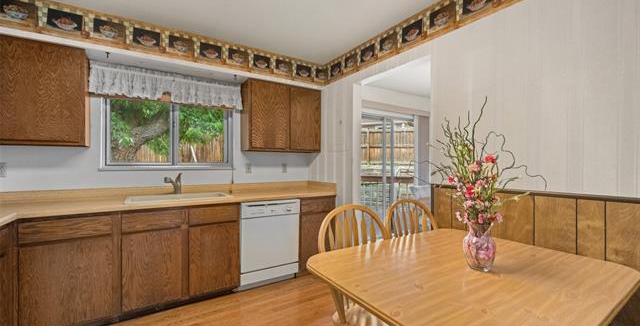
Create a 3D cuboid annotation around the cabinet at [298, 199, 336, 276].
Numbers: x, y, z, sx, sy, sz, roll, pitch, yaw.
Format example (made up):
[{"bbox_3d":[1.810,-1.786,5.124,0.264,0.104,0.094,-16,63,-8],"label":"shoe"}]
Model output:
[{"bbox_3d":[-0.175,0.748,3.156,0.450,0.744,0.595,0,0,-34],"label":"cabinet"}]

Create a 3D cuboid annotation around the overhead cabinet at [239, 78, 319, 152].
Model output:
[{"bbox_3d":[-0.455,-0.496,3.161,0.900,0.751,0.310,0,0,-34],"label":"overhead cabinet"}]

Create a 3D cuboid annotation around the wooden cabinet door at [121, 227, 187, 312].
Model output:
[{"bbox_3d":[-1.282,0.795,2.063,0.413,0.617,0.025,0,0,-34],"label":"wooden cabinet door"}]

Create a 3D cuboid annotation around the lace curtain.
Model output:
[{"bbox_3d":[-1.402,-0.731,2.602,1.295,0.287,0.070,0,0,-34],"label":"lace curtain"}]

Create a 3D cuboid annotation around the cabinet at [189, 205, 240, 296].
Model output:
[{"bbox_3d":[-1.071,0.741,2.561,0.433,0.744,0.595,0,0,-34],"label":"cabinet"}]

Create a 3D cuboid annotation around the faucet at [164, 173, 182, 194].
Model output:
[{"bbox_3d":[-1.390,0.197,2.541,0.055,0.200,0.200,0,0,16],"label":"faucet"}]

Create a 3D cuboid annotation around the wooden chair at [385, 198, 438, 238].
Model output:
[{"bbox_3d":[0.715,0.733,1.607,0.470,0.960,0.490,0,0,-34],"label":"wooden chair"}]

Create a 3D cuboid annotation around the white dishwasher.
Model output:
[{"bbox_3d":[-0.618,0.762,2.847,0.619,0.780,0.600,0,0,-34],"label":"white dishwasher"}]

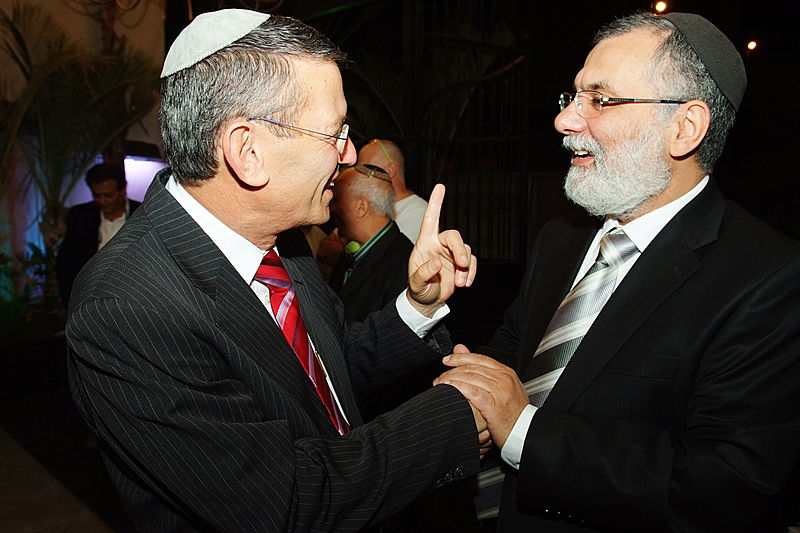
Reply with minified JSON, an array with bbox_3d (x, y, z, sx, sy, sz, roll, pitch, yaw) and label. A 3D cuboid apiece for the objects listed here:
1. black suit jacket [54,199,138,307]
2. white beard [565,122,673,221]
[{"bbox_3d":[-1.290,0.080,2.940,0.520,0.750,0.290,-1,5,-13],"label":"black suit jacket"},{"bbox_3d":[0.270,-0.115,0.830,0.120,0.125,0.150,3,5,-6],"label":"white beard"}]

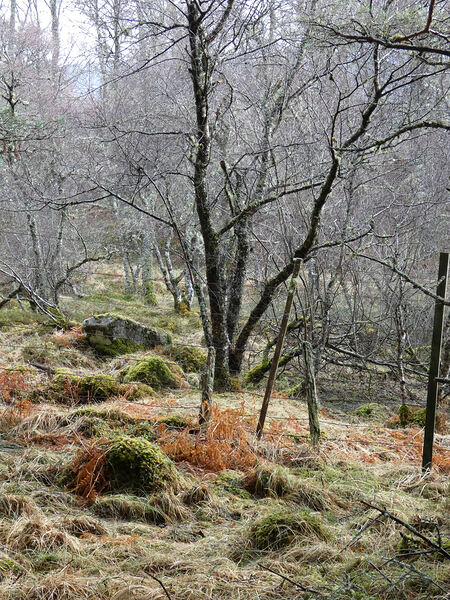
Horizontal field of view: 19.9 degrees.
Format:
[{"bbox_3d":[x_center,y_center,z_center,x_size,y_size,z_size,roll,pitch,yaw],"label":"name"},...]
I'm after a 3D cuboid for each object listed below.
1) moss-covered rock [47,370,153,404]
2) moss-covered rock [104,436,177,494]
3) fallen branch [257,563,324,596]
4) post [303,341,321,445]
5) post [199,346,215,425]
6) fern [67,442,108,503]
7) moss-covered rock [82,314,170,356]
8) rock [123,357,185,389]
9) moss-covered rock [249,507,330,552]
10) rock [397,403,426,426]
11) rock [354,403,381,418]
[{"bbox_3d":[-1.791,1.248,18.300,1.480,0.440,0.800,0,1,0],"label":"moss-covered rock"},{"bbox_3d":[-0.705,1.381,10.700,0.590,0.460,0.520,0,1,0],"label":"moss-covered rock"},{"bbox_3d":[0.349,1.531,7.050,0.080,0.110,0.500,-1,2,-41],"label":"fallen branch"},{"bbox_3d":[0.882,0.938,13.000,0.105,1.050,0.105,-5,1,0],"label":"post"},{"bbox_3d":[-0.224,1.057,15.500,0.120,1.000,0.120,6,1,0],"label":"post"},{"bbox_3d":[-1.115,1.399,10.400,0.340,0.450,0.340,0,1,0],"label":"fern"},{"bbox_3d":[-1.843,0.655,24.000,1.600,0.780,1.050,0,2,11],"label":"moss-covered rock"},{"bbox_3d":[-1.104,1.119,19.800,0.950,0.480,0.750,0,1,0],"label":"rock"},{"bbox_3d":[0.412,1.461,8.200,0.510,0.250,0.420,0,1,0],"label":"moss-covered rock"},{"bbox_3d":[2.322,1.423,15.800,0.370,0.270,0.320,0,1,0],"label":"rock"},{"bbox_3d":[1.844,1.430,16.600,0.340,0.200,0.290,0,1,0],"label":"rock"}]

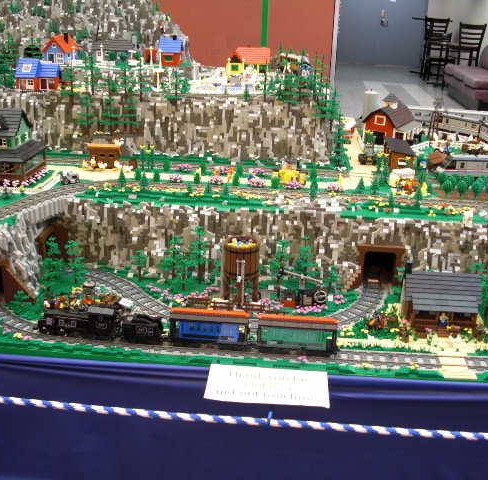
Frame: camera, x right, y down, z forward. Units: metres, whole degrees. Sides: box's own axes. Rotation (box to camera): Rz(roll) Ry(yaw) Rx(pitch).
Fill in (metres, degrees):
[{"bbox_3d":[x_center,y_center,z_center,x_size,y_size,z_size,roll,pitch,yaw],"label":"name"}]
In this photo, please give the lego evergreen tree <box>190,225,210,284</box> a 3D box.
[{"bbox_3d":[-0.134,0.048,2.012,0.067,0.194,0.067,2,24,3],"label":"lego evergreen tree"}]

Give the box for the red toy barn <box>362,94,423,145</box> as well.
[{"bbox_3d":[0.629,-0.514,2.808,0.187,0.188,0.176,16,28,30],"label":"red toy barn"}]

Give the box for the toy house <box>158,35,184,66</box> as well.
[{"bbox_3d":[-0.317,-0.842,2.959,0.098,0.128,0.100,4,21,4],"label":"toy house"}]

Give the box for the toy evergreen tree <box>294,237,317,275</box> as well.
[{"bbox_3d":[0.189,0.061,2.050,0.066,0.140,0.066,3,22,3],"label":"toy evergreen tree"}]

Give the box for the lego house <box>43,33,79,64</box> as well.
[{"bbox_3d":[-0.819,-0.865,2.990,0.104,0.120,0.180,4,21,4],"label":"lego house"}]

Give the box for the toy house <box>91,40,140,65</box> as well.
[{"bbox_3d":[-0.558,-0.816,2.880,0.188,0.092,0.100,3,22,3],"label":"toy house"}]

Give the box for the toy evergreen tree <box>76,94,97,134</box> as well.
[{"bbox_3d":[-0.619,-0.489,2.602,0.078,0.155,0.066,4,21,4],"label":"toy evergreen tree"}]

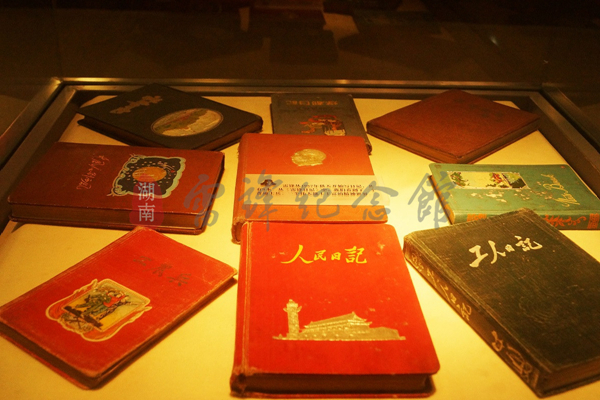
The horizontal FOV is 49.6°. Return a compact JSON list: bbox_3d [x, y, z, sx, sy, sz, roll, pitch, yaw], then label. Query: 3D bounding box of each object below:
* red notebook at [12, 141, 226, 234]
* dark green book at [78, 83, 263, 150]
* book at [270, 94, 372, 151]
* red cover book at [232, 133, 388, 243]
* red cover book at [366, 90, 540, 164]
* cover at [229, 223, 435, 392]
[{"bbox_3d":[-0.174,-0.015,0.646,0.180,0.020,0.129,4,30,1],"label":"red notebook"},{"bbox_3d":[-0.165,-0.100,0.825,0.194,0.019,0.135,22,36,30],"label":"dark green book"},{"bbox_3d":[0.022,-0.101,0.844,0.116,0.014,0.164,0,30,-4],"label":"book"},{"bbox_3d":[0.006,-0.016,0.660,0.138,0.026,0.184,2,30,-3],"label":"red cover book"},{"bbox_3d":[0.202,-0.096,0.845,0.190,0.017,0.137,-24,39,-37],"label":"red cover book"},{"bbox_3d":[0.020,0.076,0.504,0.137,0.022,0.183,1,30,-3],"label":"cover"}]

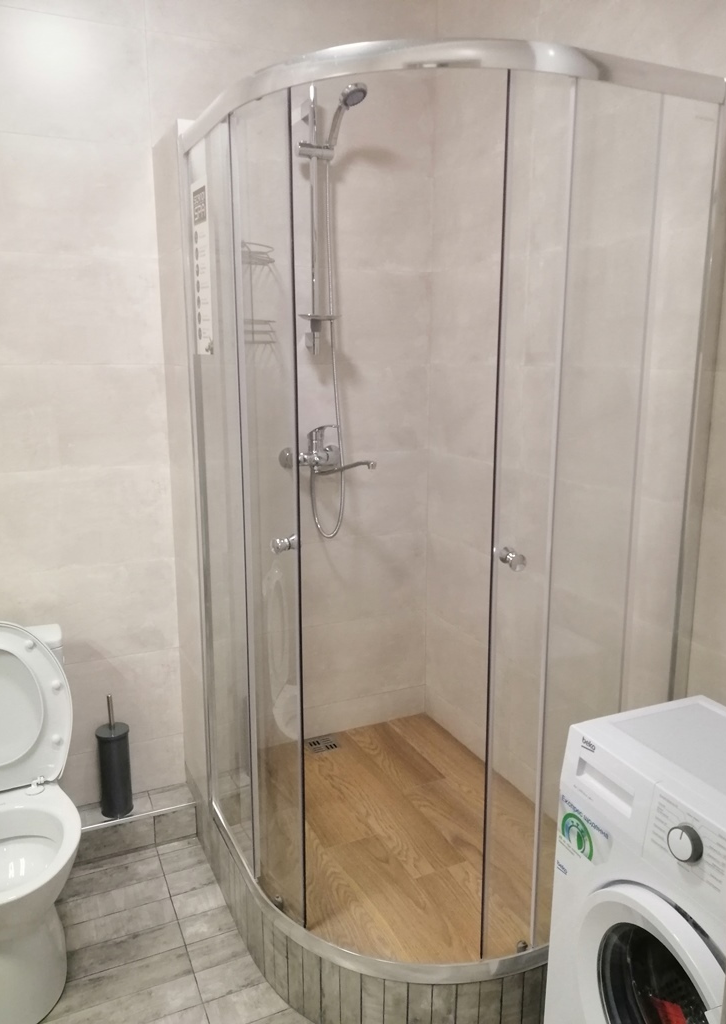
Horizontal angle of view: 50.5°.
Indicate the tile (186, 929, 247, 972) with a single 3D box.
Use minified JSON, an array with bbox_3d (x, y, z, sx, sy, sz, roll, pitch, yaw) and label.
[{"bbox_3d":[-0.377,1.145,2.004,0.146,0.010,0.104,-5,12,-24],"label":"tile"}]

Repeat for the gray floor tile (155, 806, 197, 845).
[{"bbox_3d":[-0.598,0.999,2.455,0.130,0.100,0.010,-5,12,-24],"label":"gray floor tile"}]

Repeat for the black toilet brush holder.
[{"bbox_3d":[-0.775,0.751,2.396,0.099,0.386,0.099,-5,12,-24],"label":"black toilet brush holder"}]

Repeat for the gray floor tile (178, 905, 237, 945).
[{"bbox_3d":[-0.423,1.128,2.094,0.137,0.010,0.101,-5,12,-24],"label":"gray floor tile"}]

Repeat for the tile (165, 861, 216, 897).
[{"bbox_3d":[-0.509,1.092,2.274,0.132,0.010,0.100,-5,12,-24],"label":"tile"}]

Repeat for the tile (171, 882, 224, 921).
[{"bbox_3d":[-0.466,1.109,2.185,0.135,0.010,0.103,-5,12,-24],"label":"tile"}]

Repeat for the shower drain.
[{"bbox_3d":[-0.139,0.820,2.696,0.103,0.010,0.103,-5,12,-24],"label":"shower drain"}]

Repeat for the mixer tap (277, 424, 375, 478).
[{"bbox_3d":[-0.110,-0.194,2.448,0.251,0.162,0.245,-5,12,-24],"label":"mixer tap"}]

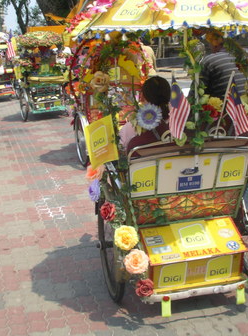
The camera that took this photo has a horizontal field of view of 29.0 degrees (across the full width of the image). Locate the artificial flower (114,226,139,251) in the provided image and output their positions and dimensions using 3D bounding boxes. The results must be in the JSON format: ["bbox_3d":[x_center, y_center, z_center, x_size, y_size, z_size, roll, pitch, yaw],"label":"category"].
[{"bbox_3d":[0.014,0.406,2.760,0.138,0.138,0.085,-1,14,0],"label":"artificial flower"}]

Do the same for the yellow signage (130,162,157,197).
[{"bbox_3d":[0.118,0.064,2.900,0.160,0.235,0.015,-4,23,-11],"label":"yellow signage"}]

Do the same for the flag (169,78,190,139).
[{"bbox_3d":[0.323,-0.346,2.789,0.135,0.350,0.080,-2,15,-6],"label":"flag"}]

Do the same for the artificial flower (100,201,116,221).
[{"bbox_3d":[-0.089,0.245,2.758,0.097,0.112,0.075,2,15,12],"label":"artificial flower"}]

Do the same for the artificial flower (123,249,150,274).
[{"bbox_3d":[0.071,0.528,2.705,0.145,0.145,0.090,-2,14,1],"label":"artificial flower"}]

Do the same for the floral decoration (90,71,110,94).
[{"bbox_3d":[-0.138,-0.509,2.820,0.118,0.130,0.085,-1,14,-3],"label":"floral decoration"}]

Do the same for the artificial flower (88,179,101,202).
[{"bbox_3d":[-0.180,0.137,2.920,0.070,0.140,0.130,-12,18,-38],"label":"artificial flower"}]

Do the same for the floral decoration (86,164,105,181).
[{"bbox_3d":[-0.171,0.025,2.979,0.125,0.115,0.090,7,16,26],"label":"floral decoration"}]

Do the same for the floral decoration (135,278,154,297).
[{"bbox_3d":[0.118,0.689,2.760,0.110,0.105,0.075,-4,14,-11],"label":"floral decoration"}]

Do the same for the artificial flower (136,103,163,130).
[{"bbox_3d":[0.151,-0.300,2.842,0.155,0.155,0.060,-1,15,-3],"label":"artificial flower"}]

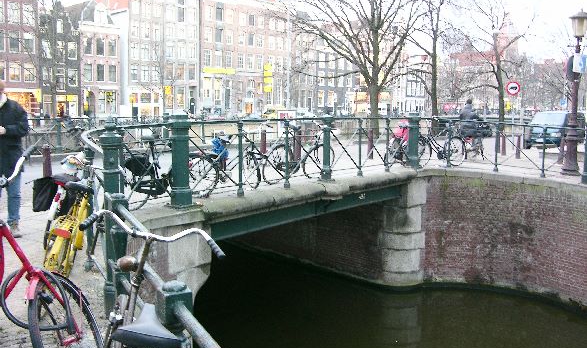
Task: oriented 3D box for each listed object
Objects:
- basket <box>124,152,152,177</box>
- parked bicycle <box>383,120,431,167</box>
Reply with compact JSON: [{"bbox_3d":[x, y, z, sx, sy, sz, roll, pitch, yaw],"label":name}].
[{"bbox_3d":[-2.142,-0.131,8.200,0.200,0.310,0.380,6,8,42],"label":"basket"},{"bbox_3d":[2.680,-0.730,14.200,0.600,1.100,1.780,6,8,40],"label":"parked bicycle"}]

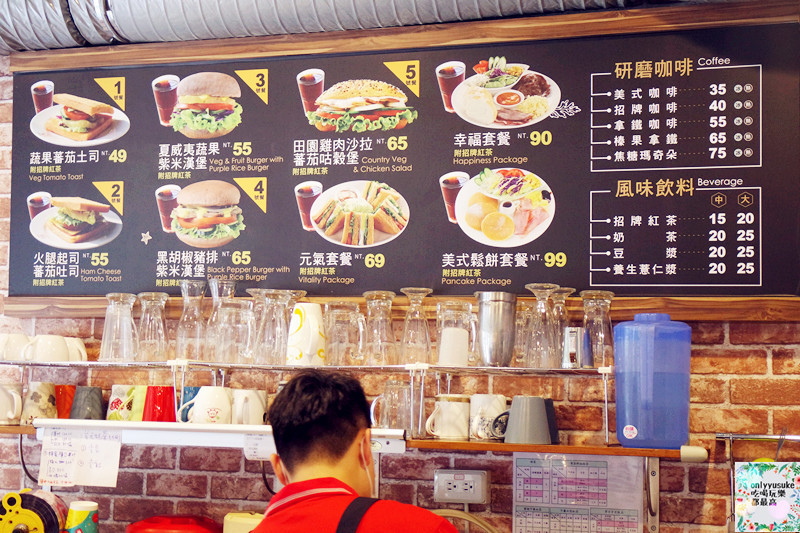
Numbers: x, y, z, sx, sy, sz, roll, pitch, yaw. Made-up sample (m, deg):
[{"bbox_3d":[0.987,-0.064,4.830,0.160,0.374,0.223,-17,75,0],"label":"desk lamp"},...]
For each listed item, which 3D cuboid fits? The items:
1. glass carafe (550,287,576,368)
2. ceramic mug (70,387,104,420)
[{"bbox_3d":[0.347,0.134,2.594,0.073,0.176,0.073,1,-6,8],"label":"glass carafe"},{"bbox_3d":[-0.739,0.336,2.843,0.083,0.104,0.113,4,-7,-24],"label":"ceramic mug"}]

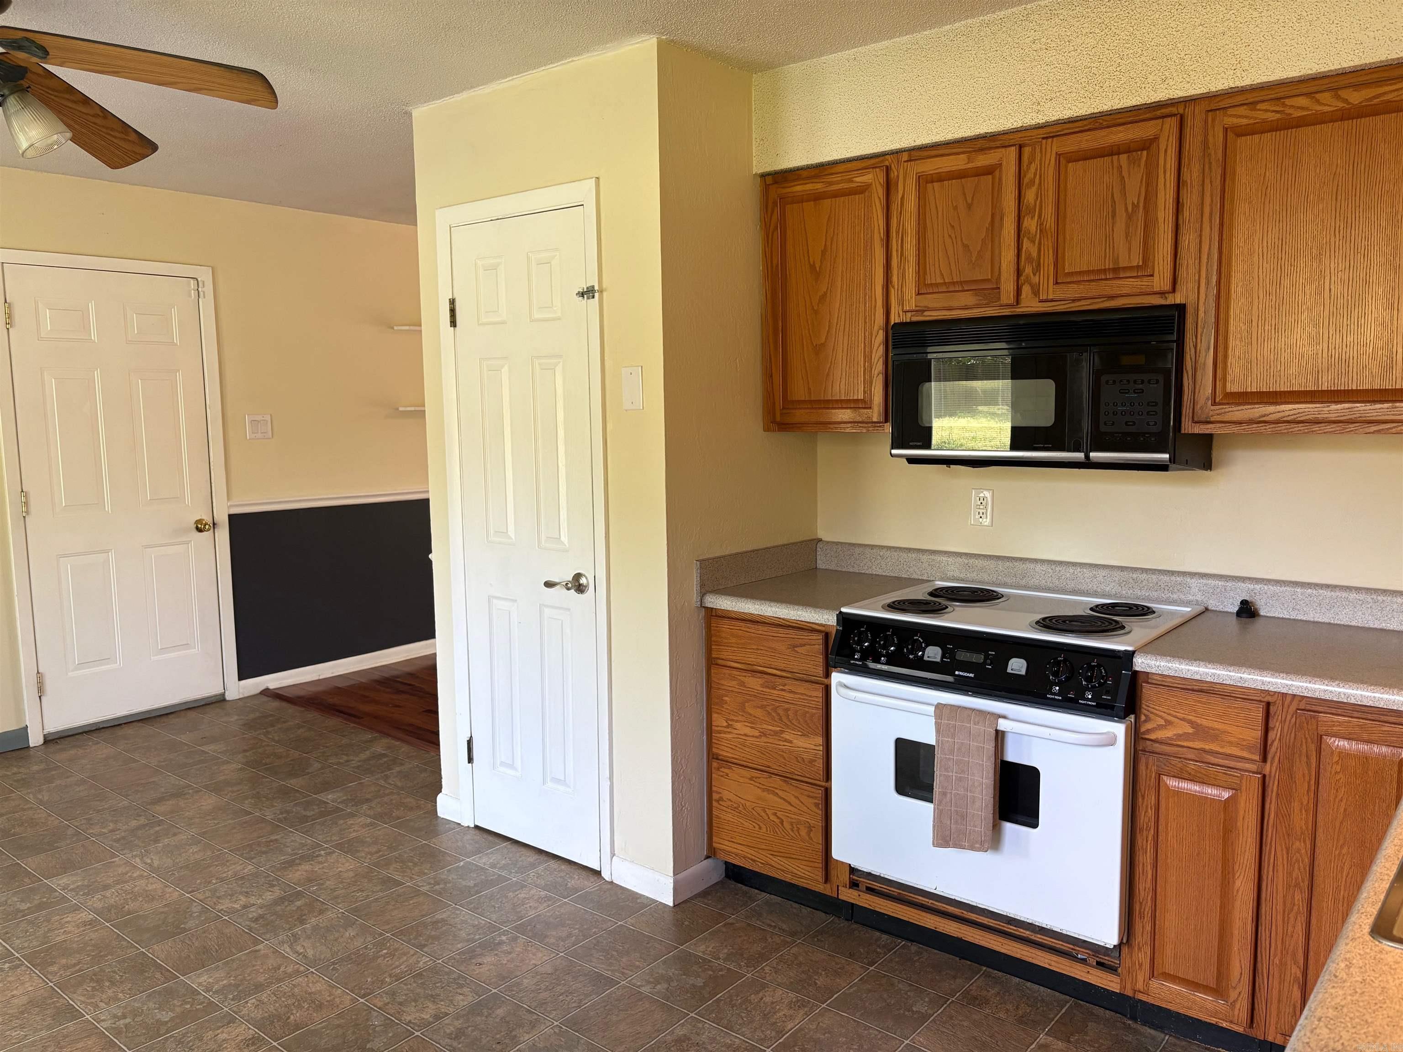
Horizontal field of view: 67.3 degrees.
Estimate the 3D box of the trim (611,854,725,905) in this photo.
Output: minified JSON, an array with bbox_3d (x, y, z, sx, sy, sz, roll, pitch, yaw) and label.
[{"bbox_3d":[-0.104,1.063,3.294,0.252,0.092,0.245,5,8,39],"label":"trim"}]

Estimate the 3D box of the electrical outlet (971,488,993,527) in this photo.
[{"bbox_3d":[0.857,-0.055,3.227,0.071,0.114,0.010,5,8,39],"label":"electrical outlet"}]

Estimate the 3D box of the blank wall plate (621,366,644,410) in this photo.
[{"bbox_3d":[-0.202,-0.398,3.042,0.077,0.125,0.009,5,8,39],"label":"blank wall plate"}]

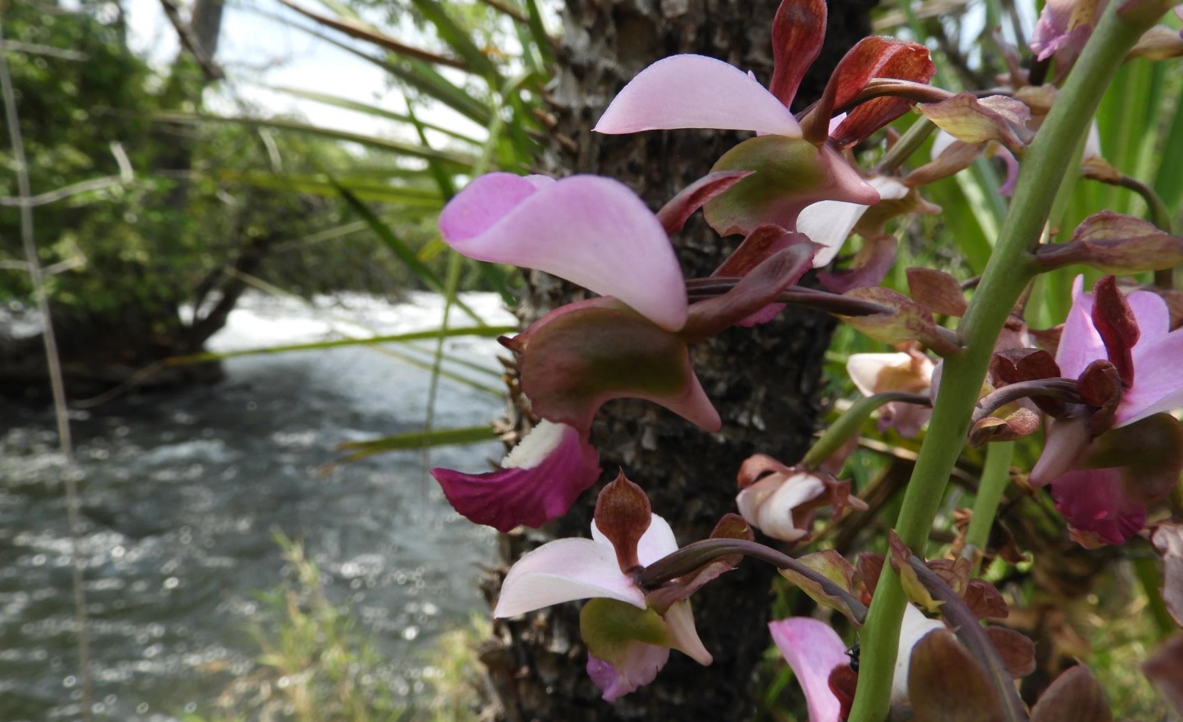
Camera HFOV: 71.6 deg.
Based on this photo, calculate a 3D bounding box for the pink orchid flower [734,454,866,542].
[{"bbox_3d":[0.054,0.035,0.210,0.029,0.022,0.025,3,7,23],"label":"pink orchid flower"}]

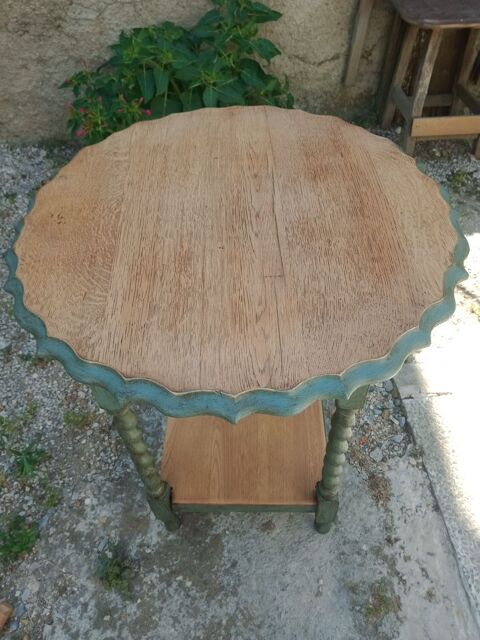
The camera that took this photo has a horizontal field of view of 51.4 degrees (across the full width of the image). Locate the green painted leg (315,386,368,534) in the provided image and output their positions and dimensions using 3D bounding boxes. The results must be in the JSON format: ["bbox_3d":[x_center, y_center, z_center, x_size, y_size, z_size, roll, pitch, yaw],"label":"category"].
[{"bbox_3d":[0.159,0.232,0.820,0.043,0.640,0.043,-1,49,4],"label":"green painted leg"}]

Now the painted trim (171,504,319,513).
[{"bbox_3d":[0.008,0.351,0.958,0.285,0.037,0.020,-1,49,4],"label":"painted trim"}]

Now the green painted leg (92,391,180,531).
[{"bbox_3d":[-0.163,0.236,0.841,0.043,0.640,0.043,-1,49,4],"label":"green painted leg"}]

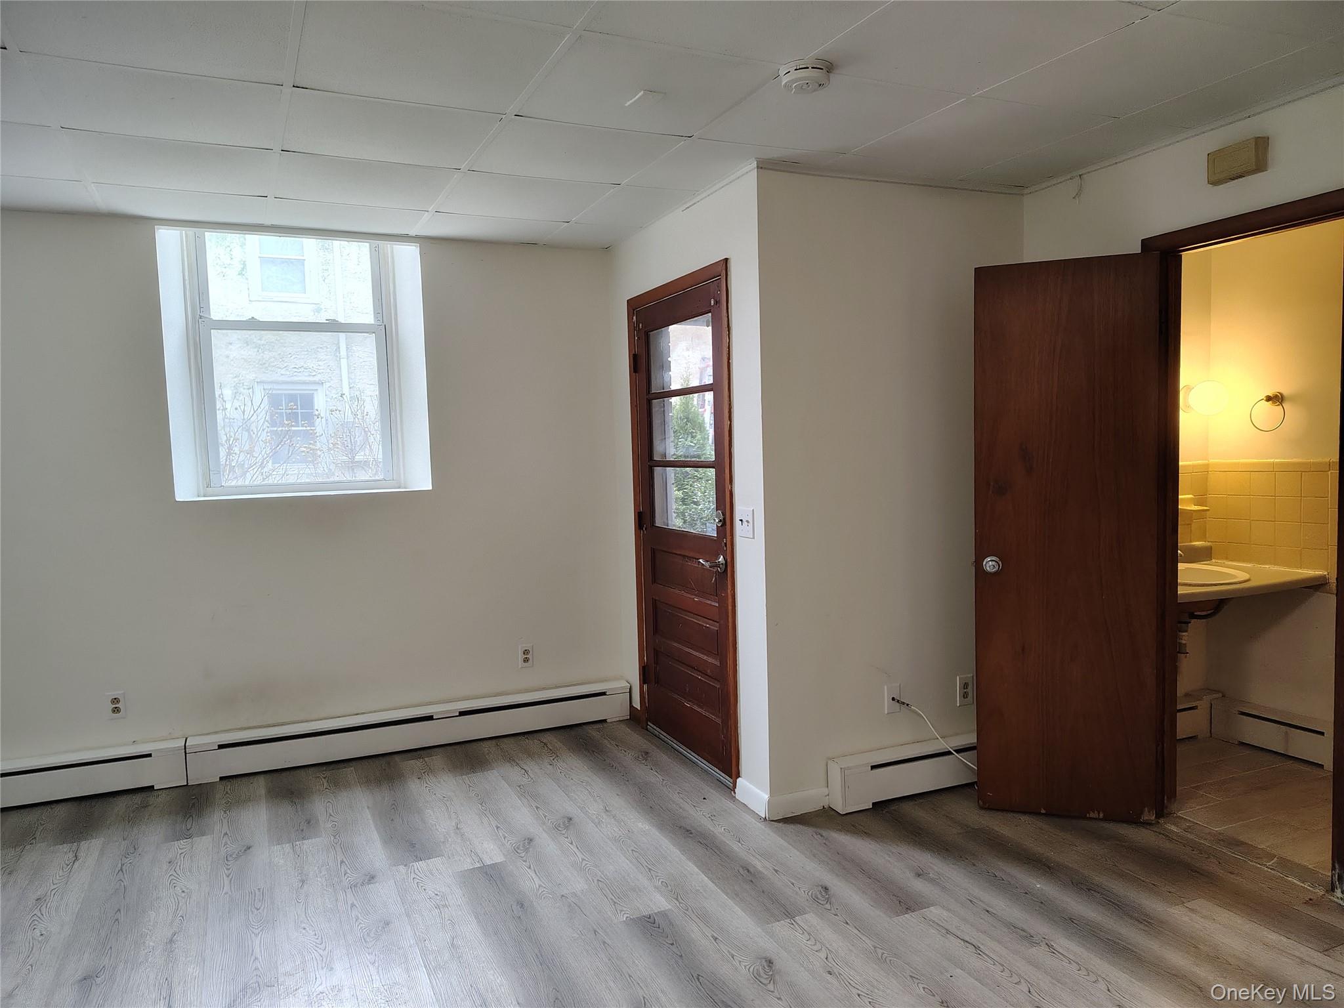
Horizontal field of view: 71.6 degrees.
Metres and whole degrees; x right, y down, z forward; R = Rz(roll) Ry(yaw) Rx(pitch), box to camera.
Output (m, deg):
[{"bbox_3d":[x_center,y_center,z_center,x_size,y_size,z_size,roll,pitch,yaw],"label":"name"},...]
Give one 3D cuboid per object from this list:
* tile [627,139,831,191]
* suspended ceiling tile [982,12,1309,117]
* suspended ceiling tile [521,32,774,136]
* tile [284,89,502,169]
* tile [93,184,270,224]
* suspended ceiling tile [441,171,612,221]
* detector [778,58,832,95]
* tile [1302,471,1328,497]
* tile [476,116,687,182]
[{"bbox_3d":[0.208,-1.227,3.417,0.588,0.020,0.598,-3,4,-25],"label":"tile"},{"bbox_3d":[1.288,-1.212,2.595,0.603,0.018,0.600,-3,4,-25],"label":"suspended ceiling tile"},{"bbox_3d":[-0.075,-1.167,2.623,0.603,0.018,0.600,-3,4,-25],"label":"suspended ceiling tile"},{"bbox_3d":[-0.885,-1.163,2.909,0.603,0.018,0.600,-3,4,-25],"label":"tile"},{"bbox_3d":[-1.929,-1.188,3.690,0.603,0.018,0.480,-3,4,-25],"label":"tile"},{"bbox_3d":[-0.589,-1.223,3.705,0.606,0.020,0.598,-3,4,-25],"label":"suspended ceiling tile"},{"bbox_3d":[0.361,-1.144,2.502,0.145,0.042,0.145,-2,4,0],"label":"detector"},{"bbox_3d":[2.691,-0.078,3.905,0.008,0.108,0.108,-3,4,-25],"label":"tile"},{"bbox_3d":[-0.336,-1.195,3.164,0.606,0.020,0.598,-3,4,-25],"label":"tile"}]

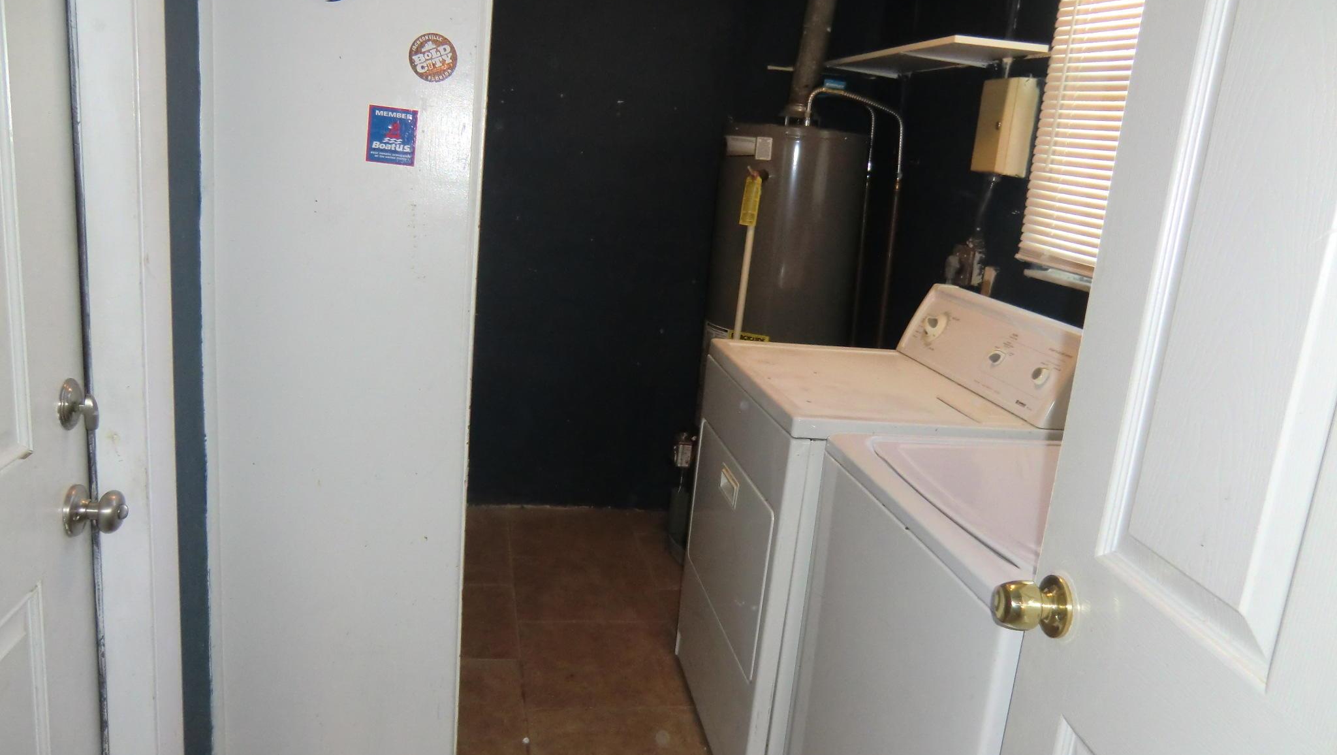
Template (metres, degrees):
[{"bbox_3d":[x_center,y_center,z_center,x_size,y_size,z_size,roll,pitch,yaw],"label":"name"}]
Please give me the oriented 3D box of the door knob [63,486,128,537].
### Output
[{"bbox_3d":[-0.713,0.167,1.166,0.063,0.062,0.062,3,13,-11],"label":"door knob"}]

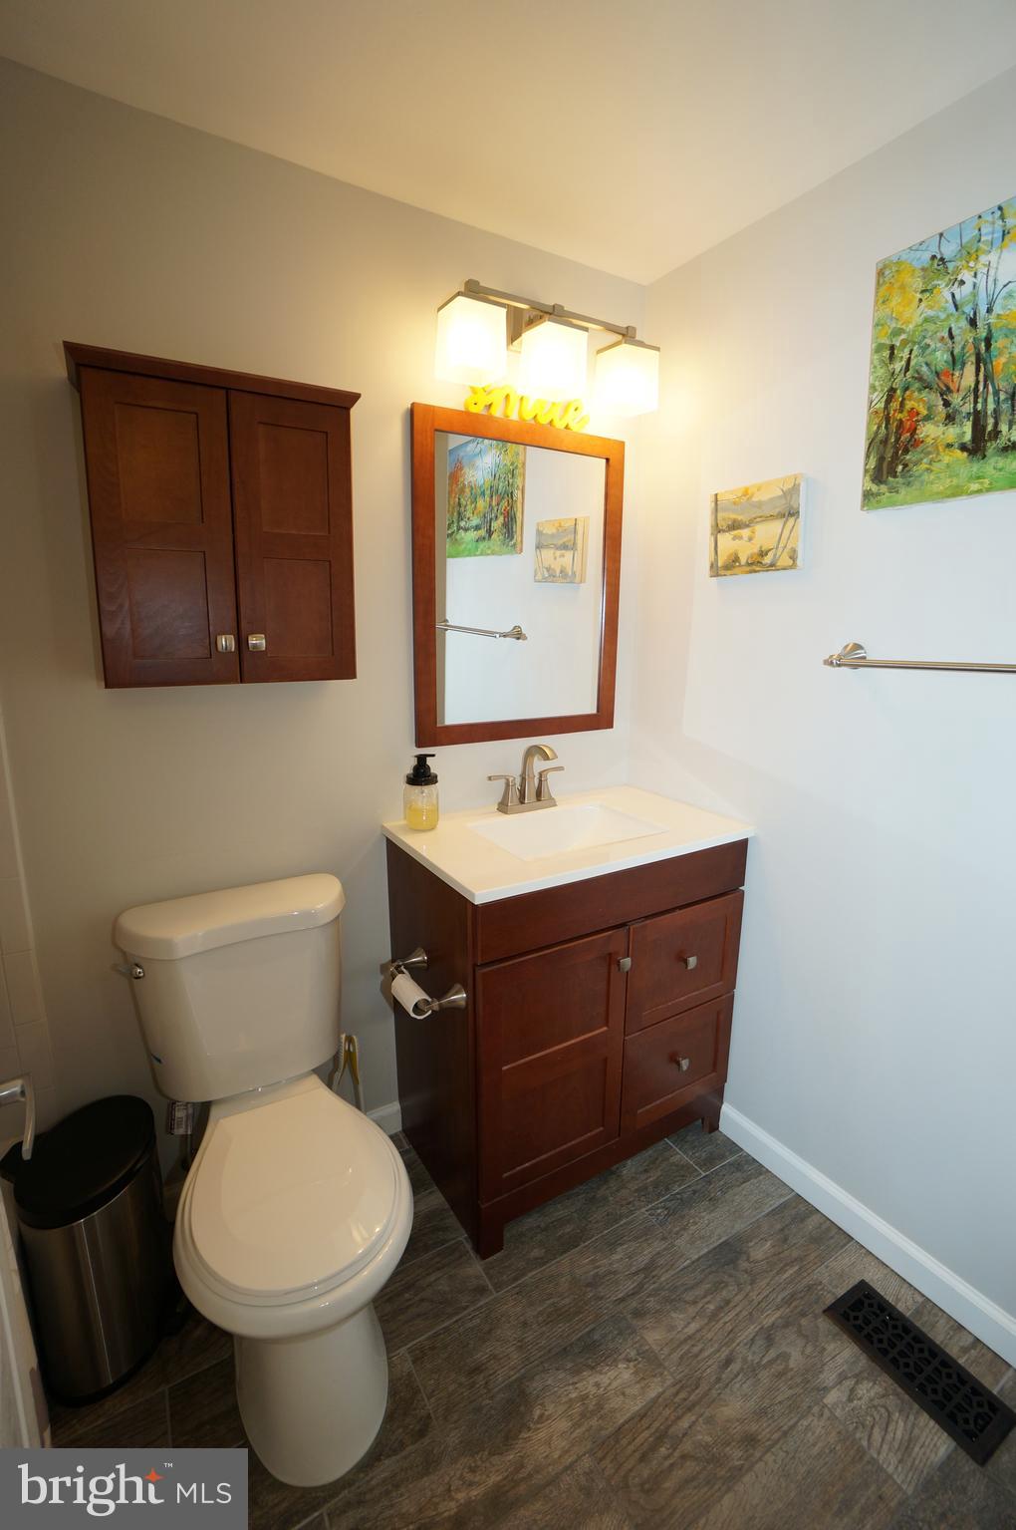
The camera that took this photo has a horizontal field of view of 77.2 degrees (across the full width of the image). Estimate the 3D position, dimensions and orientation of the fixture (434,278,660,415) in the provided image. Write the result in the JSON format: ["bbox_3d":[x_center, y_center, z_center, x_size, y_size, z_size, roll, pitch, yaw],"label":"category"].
[{"bbox_3d":[0.087,-0.923,1.438,0.530,0.190,0.182,-7,14,-31],"label":"fixture"}]

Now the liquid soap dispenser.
[{"bbox_3d":[-0.203,0.062,1.511,0.083,0.176,0.081,-3,13,-16],"label":"liquid soap dispenser"}]

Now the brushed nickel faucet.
[{"bbox_3d":[0.077,0.037,1.637,0.225,0.177,0.142,-7,14,-31],"label":"brushed nickel faucet"}]

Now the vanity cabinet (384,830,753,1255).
[{"bbox_3d":[0.147,0.589,1.630,0.750,0.850,0.466,-7,14,-31],"label":"vanity cabinet"}]

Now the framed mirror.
[{"bbox_3d":[0.042,-0.449,1.601,0.611,0.767,0.022,-7,14,-31],"label":"framed mirror"}]

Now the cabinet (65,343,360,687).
[{"bbox_3d":[-0.518,-0.417,1.165,0.462,0.522,0.178,-7,14,-31],"label":"cabinet"}]

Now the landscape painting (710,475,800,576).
[{"bbox_3d":[0.558,-0.536,1.445,0.030,0.200,0.247,-7,14,-31],"label":"landscape painting"}]

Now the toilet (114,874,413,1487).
[{"bbox_3d":[-0.407,0.709,1.143,0.445,0.790,0.715,-7,14,-31],"label":"toilet"}]

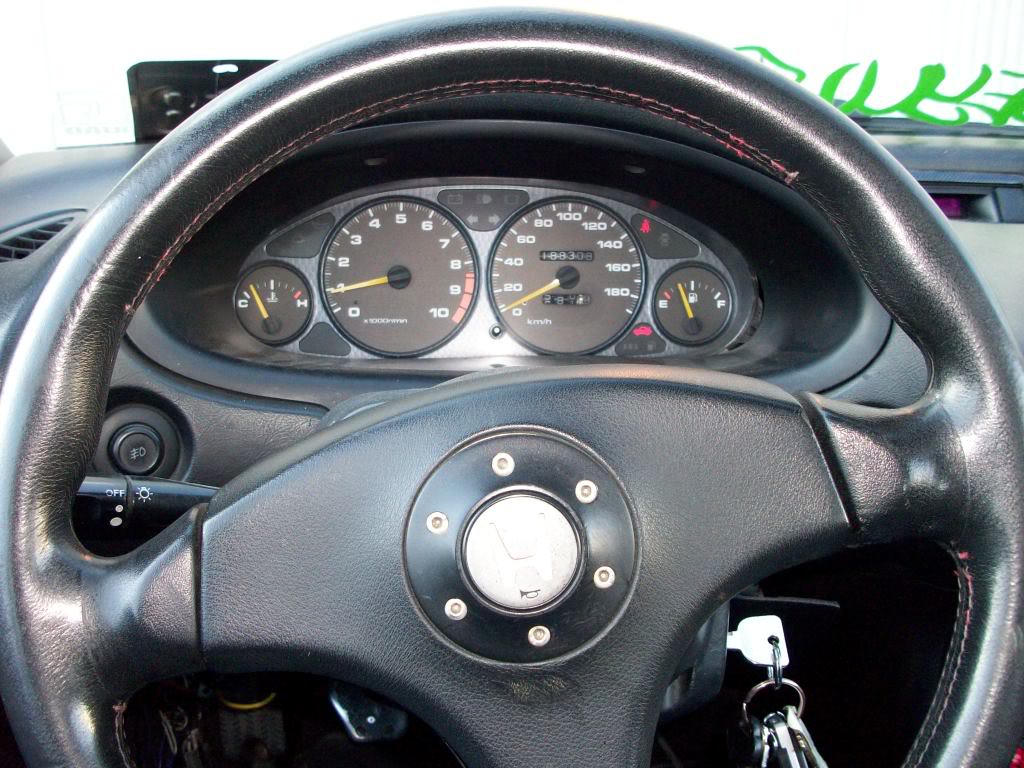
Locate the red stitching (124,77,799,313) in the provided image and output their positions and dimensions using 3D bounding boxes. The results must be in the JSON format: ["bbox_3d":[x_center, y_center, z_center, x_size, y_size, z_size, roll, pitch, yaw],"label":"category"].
[{"bbox_3d":[-0.024,-0.079,0.374,0.252,0.057,0.016,-11,-1,-1],"label":"red stitching"}]

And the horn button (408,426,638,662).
[{"bbox_3d":[0.004,0.066,0.410,0.095,0.095,0.018,-11,-1,-1],"label":"horn button"}]

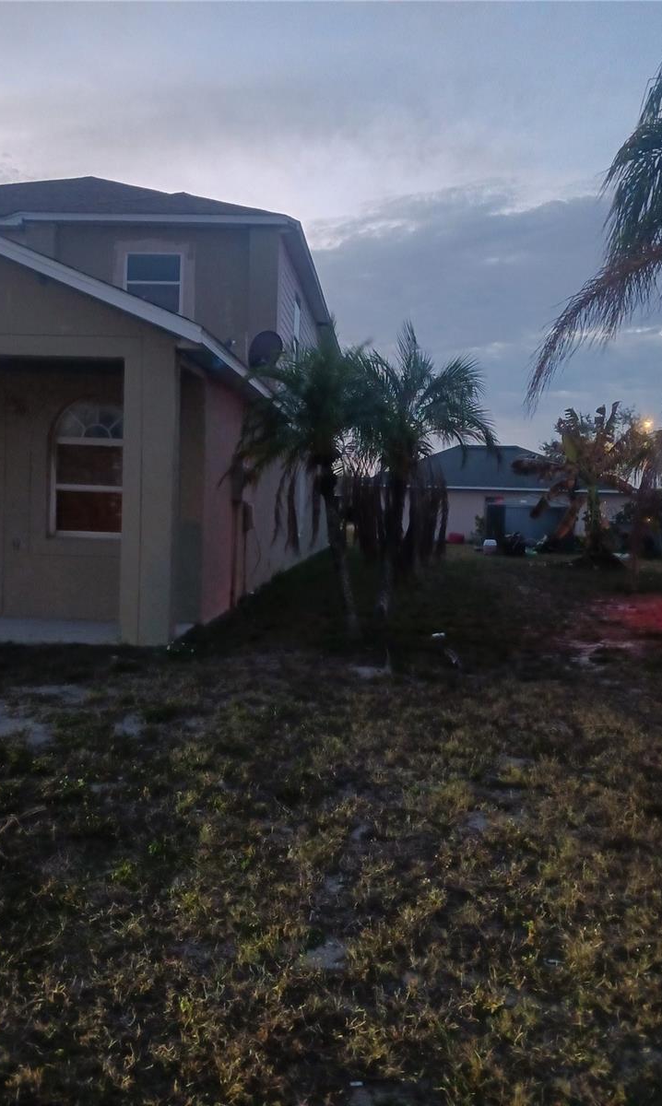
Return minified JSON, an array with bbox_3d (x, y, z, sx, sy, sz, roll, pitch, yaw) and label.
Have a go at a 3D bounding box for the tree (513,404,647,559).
[{"bbox_3d":[7.303,-2.088,25.366,3.960,4.540,3.400,2,3,0],"label":"tree"}]

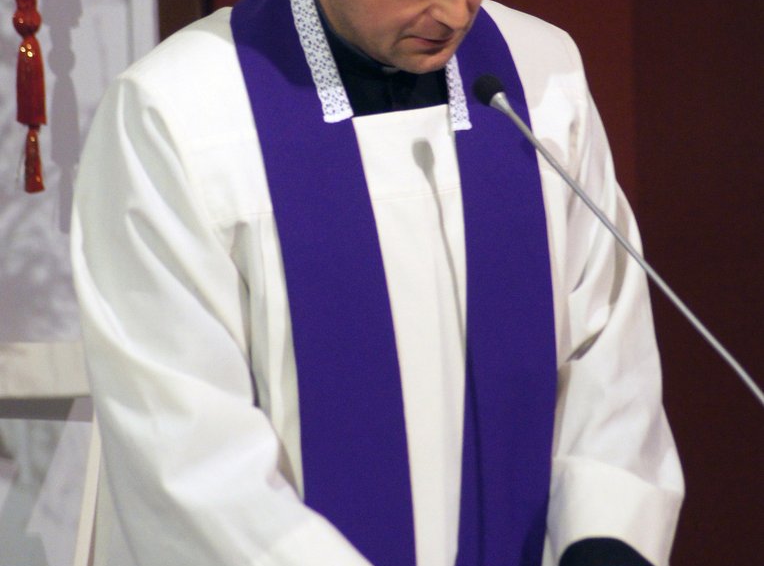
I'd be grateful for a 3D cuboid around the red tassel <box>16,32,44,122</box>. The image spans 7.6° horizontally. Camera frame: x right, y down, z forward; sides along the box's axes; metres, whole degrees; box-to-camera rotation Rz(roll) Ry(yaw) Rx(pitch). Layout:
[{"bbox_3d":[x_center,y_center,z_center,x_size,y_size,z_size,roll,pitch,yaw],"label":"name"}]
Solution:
[{"bbox_3d":[-0.376,-0.219,6.150,0.030,0.101,0.027,-1,9,0],"label":"red tassel"}]

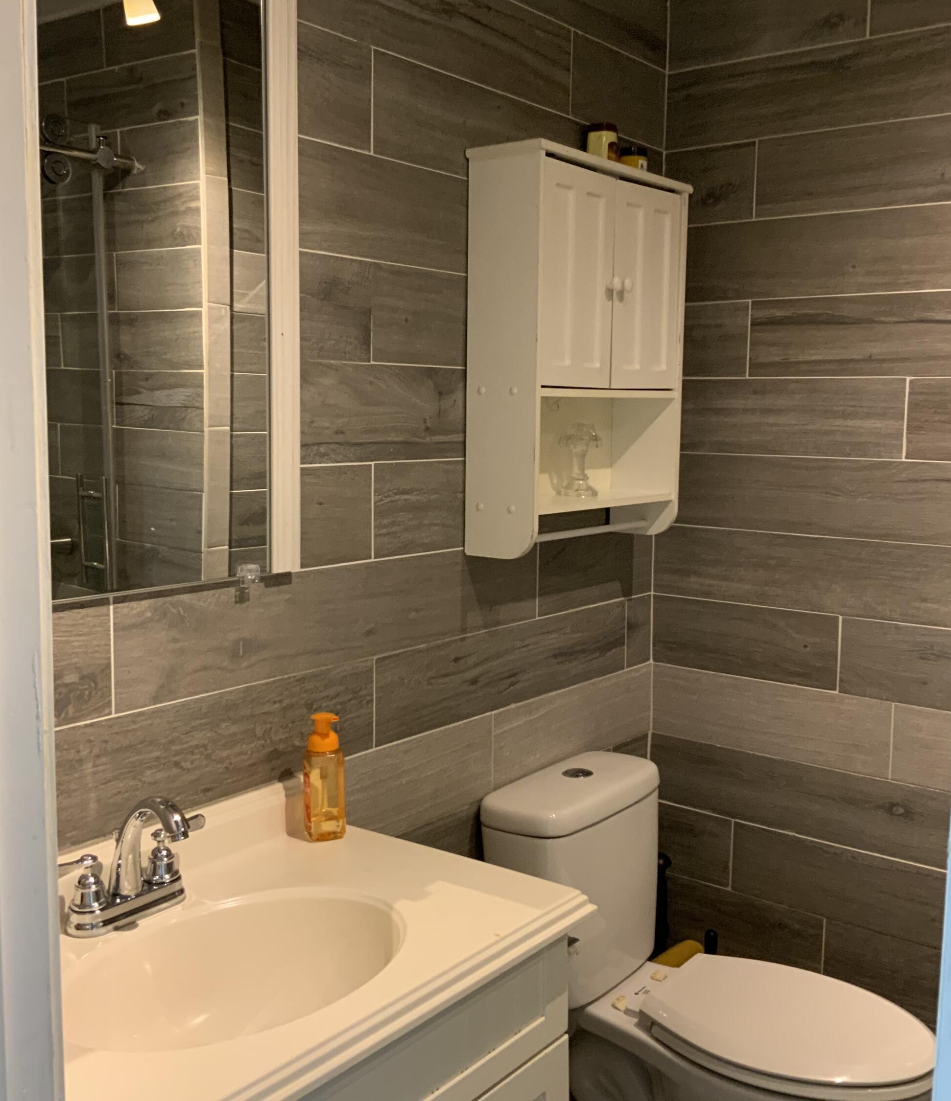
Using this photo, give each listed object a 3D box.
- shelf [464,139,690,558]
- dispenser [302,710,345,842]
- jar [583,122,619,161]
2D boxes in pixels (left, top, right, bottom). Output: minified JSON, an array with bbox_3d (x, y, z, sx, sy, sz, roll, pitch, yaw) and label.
[{"bbox_3d":[0.195,-0.341,2.216,0.148,0.670,0.509,6,8,37],"label":"shelf"},{"bbox_3d":[-0.217,0.323,1.771,0.053,0.180,0.056,-5,9,-42],"label":"dispenser"},{"bbox_3d":[0.229,-0.721,2.220,0.056,0.085,0.056,1,7,0],"label":"jar"}]

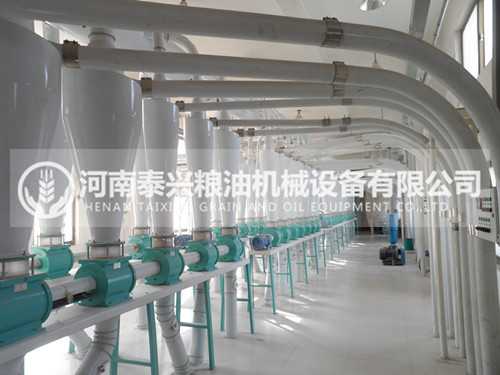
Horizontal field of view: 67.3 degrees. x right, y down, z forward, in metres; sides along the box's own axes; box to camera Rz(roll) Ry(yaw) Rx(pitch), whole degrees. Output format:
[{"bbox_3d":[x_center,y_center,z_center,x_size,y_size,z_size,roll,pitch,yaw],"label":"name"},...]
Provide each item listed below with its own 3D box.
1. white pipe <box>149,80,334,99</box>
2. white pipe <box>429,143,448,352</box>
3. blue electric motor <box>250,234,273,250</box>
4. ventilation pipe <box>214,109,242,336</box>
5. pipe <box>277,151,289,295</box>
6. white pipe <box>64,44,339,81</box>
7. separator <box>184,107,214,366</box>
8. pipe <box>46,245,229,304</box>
[{"bbox_3d":[-0.049,-0.822,3.153,1.570,0.133,0.133,-1,-3,-6],"label":"white pipe"},{"bbox_3d":[1.966,0.611,3.916,0.064,2.246,0.064,-3,-4,20],"label":"white pipe"},{"bbox_3d":[0.180,0.872,5.957,0.215,0.235,0.420,-3,-3,21],"label":"blue electric motor"},{"bbox_3d":[-0.256,0.433,4.772,0.320,2.840,0.320,-2,-4,0],"label":"ventilation pipe"},{"bbox_3d":[0.606,0.635,7.080,0.220,2.668,0.220,-3,-4,20],"label":"pipe"},{"bbox_3d":[-0.244,-0.850,2.628,1.841,0.135,0.135,-1,-3,-14],"label":"white pipe"},{"bbox_3d":[-0.525,0.468,4.038,0.320,2.696,0.320,-2,-4,0],"label":"separator"},{"bbox_3d":[-0.792,0.729,3.543,0.105,0.105,2.650,-3,-3,21],"label":"pipe"}]

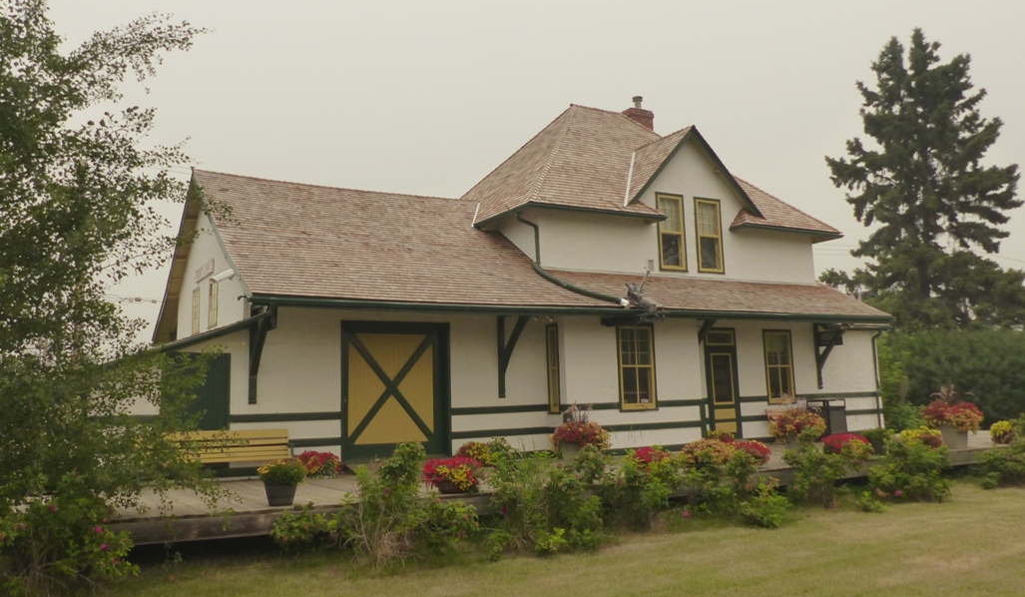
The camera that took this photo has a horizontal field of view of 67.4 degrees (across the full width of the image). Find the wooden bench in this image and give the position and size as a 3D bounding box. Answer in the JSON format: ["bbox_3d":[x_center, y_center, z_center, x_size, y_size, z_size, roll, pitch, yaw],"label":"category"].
[{"bbox_3d":[-4.495,2.489,11.977,2.050,0.780,0.650,2,-8,-30],"label":"wooden bench"}]

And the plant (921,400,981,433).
[{"bbox_3d":[8.584,2.307,15.000,1.120,0.640,1.030,2,-8,-30],"label":"plant"}]

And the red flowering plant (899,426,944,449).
[{"bbox_3d":[7.821,2.680,14.700,0.840,0.450,0.740,2,-8,-30],"label":"red flowering plant"}]

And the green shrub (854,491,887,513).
[{"bbox_3d":[5.125,2.905,11.000,0.430,0.300,0.390,2,-8,-30],"label":"green shrub"}]

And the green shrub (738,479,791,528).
[{"bbox_3d":[3.319,2.707,10.150,0.670,0.630,0.600,2,-8,-30],"label":"green shrub"}]

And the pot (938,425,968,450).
[{"bbox_3d":[8.604,2.706,15.000,0.590,0.510,0.570,2,-8,-30],"label":"pot"}]

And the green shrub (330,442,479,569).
[{"bbox_3d":[-1.219,2.343,8.700,1.580,1.380,1.200,2,-8,-30],"label":"green shrub"}]

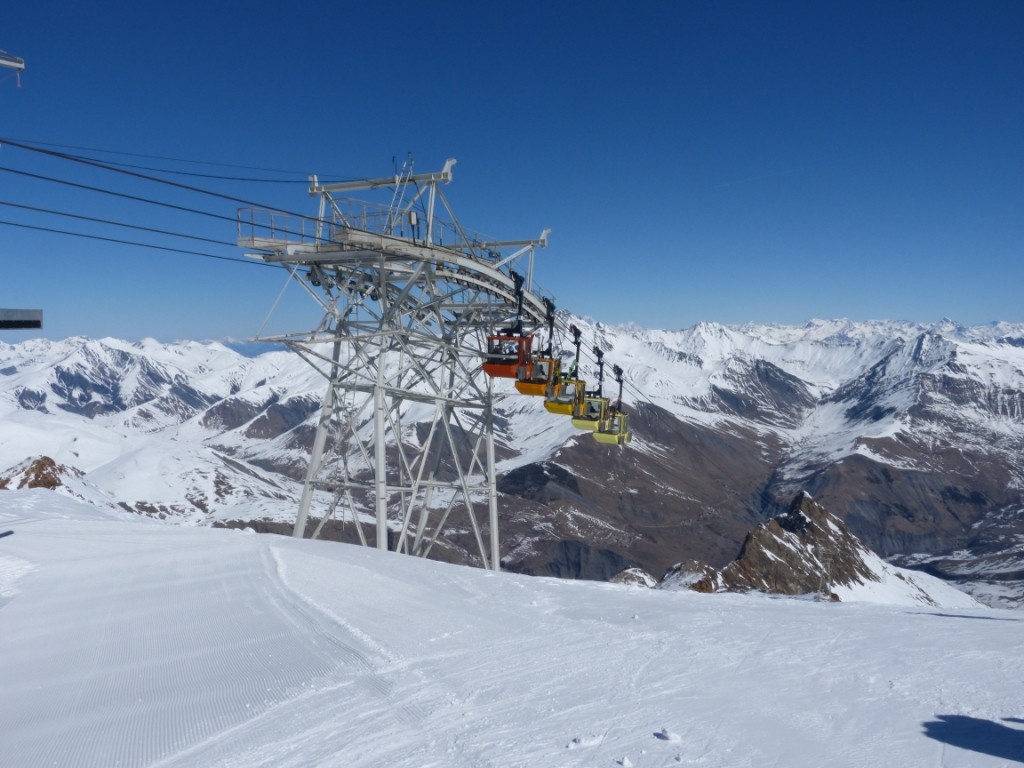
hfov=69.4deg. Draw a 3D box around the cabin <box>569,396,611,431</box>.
[{"bbox_3d":[4.717,1.760,44.370,1.940,1.950,1.550,3,-1,28],"label":"cabin"}]

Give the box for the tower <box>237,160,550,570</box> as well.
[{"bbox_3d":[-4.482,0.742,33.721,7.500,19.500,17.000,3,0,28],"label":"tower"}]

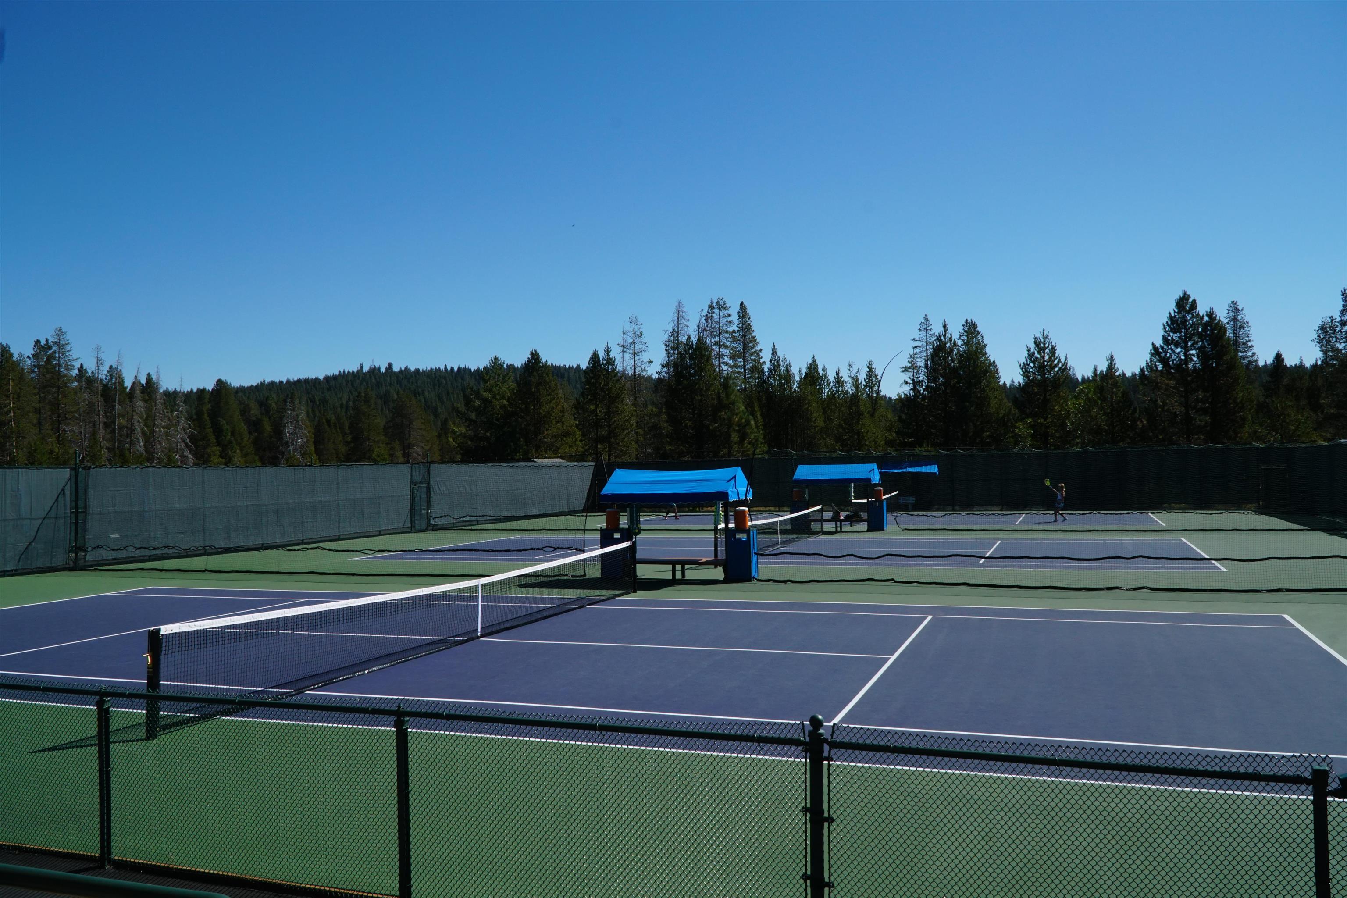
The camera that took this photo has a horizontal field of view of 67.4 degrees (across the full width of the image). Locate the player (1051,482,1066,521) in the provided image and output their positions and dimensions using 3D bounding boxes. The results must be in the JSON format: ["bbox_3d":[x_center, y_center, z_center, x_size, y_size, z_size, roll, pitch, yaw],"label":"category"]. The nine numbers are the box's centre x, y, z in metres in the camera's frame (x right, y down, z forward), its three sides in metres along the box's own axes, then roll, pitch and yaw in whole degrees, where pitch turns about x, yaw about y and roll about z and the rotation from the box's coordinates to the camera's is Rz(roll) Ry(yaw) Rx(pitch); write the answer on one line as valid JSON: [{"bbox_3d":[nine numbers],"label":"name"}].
[{"bbox_3d":[16.740,2.313,43.875,0.680,1.698,0.550,-1,-1,14],"label":"player"}]

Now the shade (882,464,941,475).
[{"bbox_3d":[12.586,1.119,54.213,3.162,0.673,1.632,-1,-1,20],"label":"shade"}]

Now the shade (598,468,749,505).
[{"bbox_3d":[0.100,0.851,24.013,3.111,0.796,1.918,-1,-1,20],"label":"shade"}]

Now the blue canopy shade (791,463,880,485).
[{"bbox_3d":[6.540,1.021,40.148,3.111,0.775,1.938,-1,-1,20],"label":"blue canopy shade"}]

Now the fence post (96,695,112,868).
[{"bbox_3d":[-3.892,2.270,6.909,0.070,1.204,0.070,-1,-1,20],"label":"fence post"}]

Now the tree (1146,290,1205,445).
[{"bbox_3d":[35.945,-3.989,71.867,4.900,14.529,4.900,-1,-1,20],"label":"tree"}]

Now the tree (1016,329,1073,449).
[{"bbox_3d":[27.245,-2.662,73.888,4.400,12.257,4.400,-1,-1,20],"label":"tree"}]

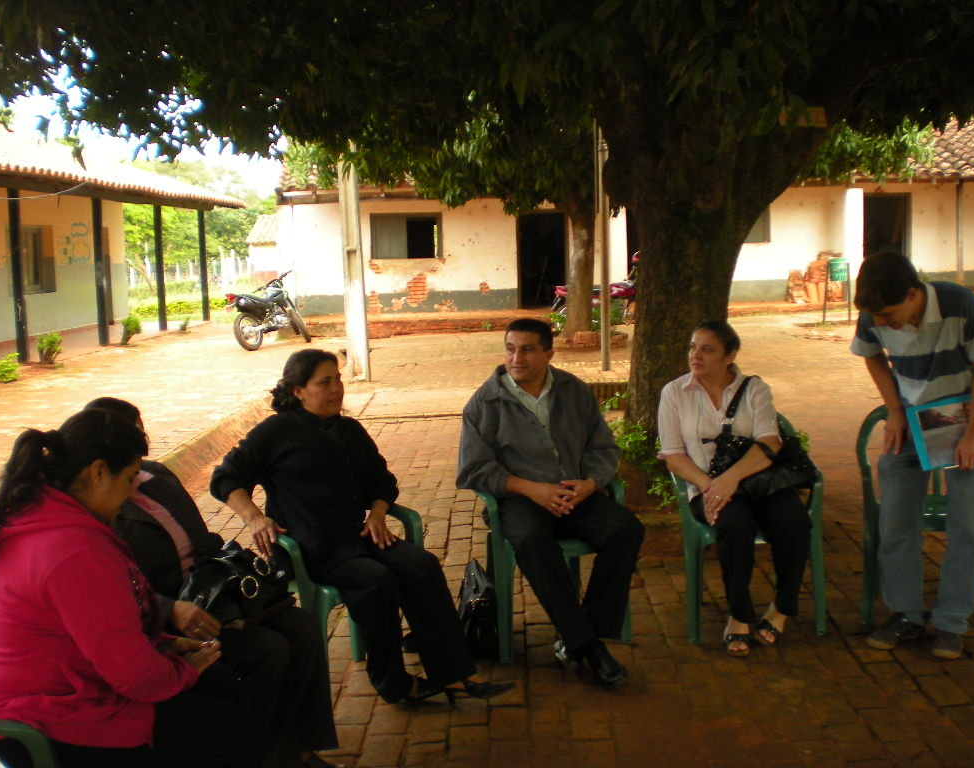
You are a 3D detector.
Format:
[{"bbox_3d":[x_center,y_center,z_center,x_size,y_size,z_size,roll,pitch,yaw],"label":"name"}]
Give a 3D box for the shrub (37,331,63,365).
[{"bbox_3d":[-6.307,-0.543,16.230,0.380,0.480,0.380,-2,7,0],"label":"shrub"}]

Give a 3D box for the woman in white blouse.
[{"bbox_3d":[0.981,0.390,4.562,0.580,1.250,0.700,-1,7,6],"label":"woman in white blouse"}]

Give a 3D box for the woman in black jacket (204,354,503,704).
[{"bbox_3d":[-0.446,0.506,4.037,0.720,1.220,0.760,-8,9,-42],"label":"woman in black jacket"}]

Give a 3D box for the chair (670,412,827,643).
[{"bbox_3d":[1.066,0.587,4.706,0.580,0.820,0.560,-1,7,1],"label":"chair"}]

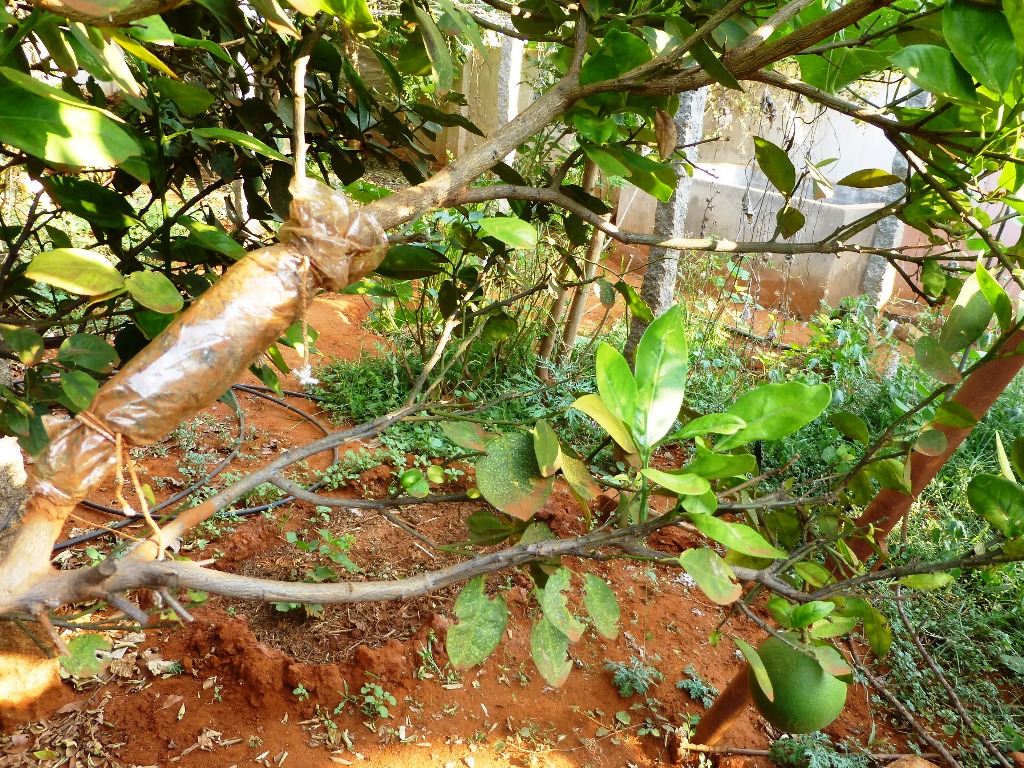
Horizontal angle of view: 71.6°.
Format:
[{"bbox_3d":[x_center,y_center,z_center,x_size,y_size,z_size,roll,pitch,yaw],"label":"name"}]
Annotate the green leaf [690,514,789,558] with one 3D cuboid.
[{"bbox_3d":[0.247,0.166,0.775,0.109,0.020,0.045,22,37,16],"label":"green leaf"}]

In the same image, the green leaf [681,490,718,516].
[{"bbox_3d":[0.181,0.114,0.690,0.038,0.032,0.016,-16,-19,-10],"label":"green leaf"}]

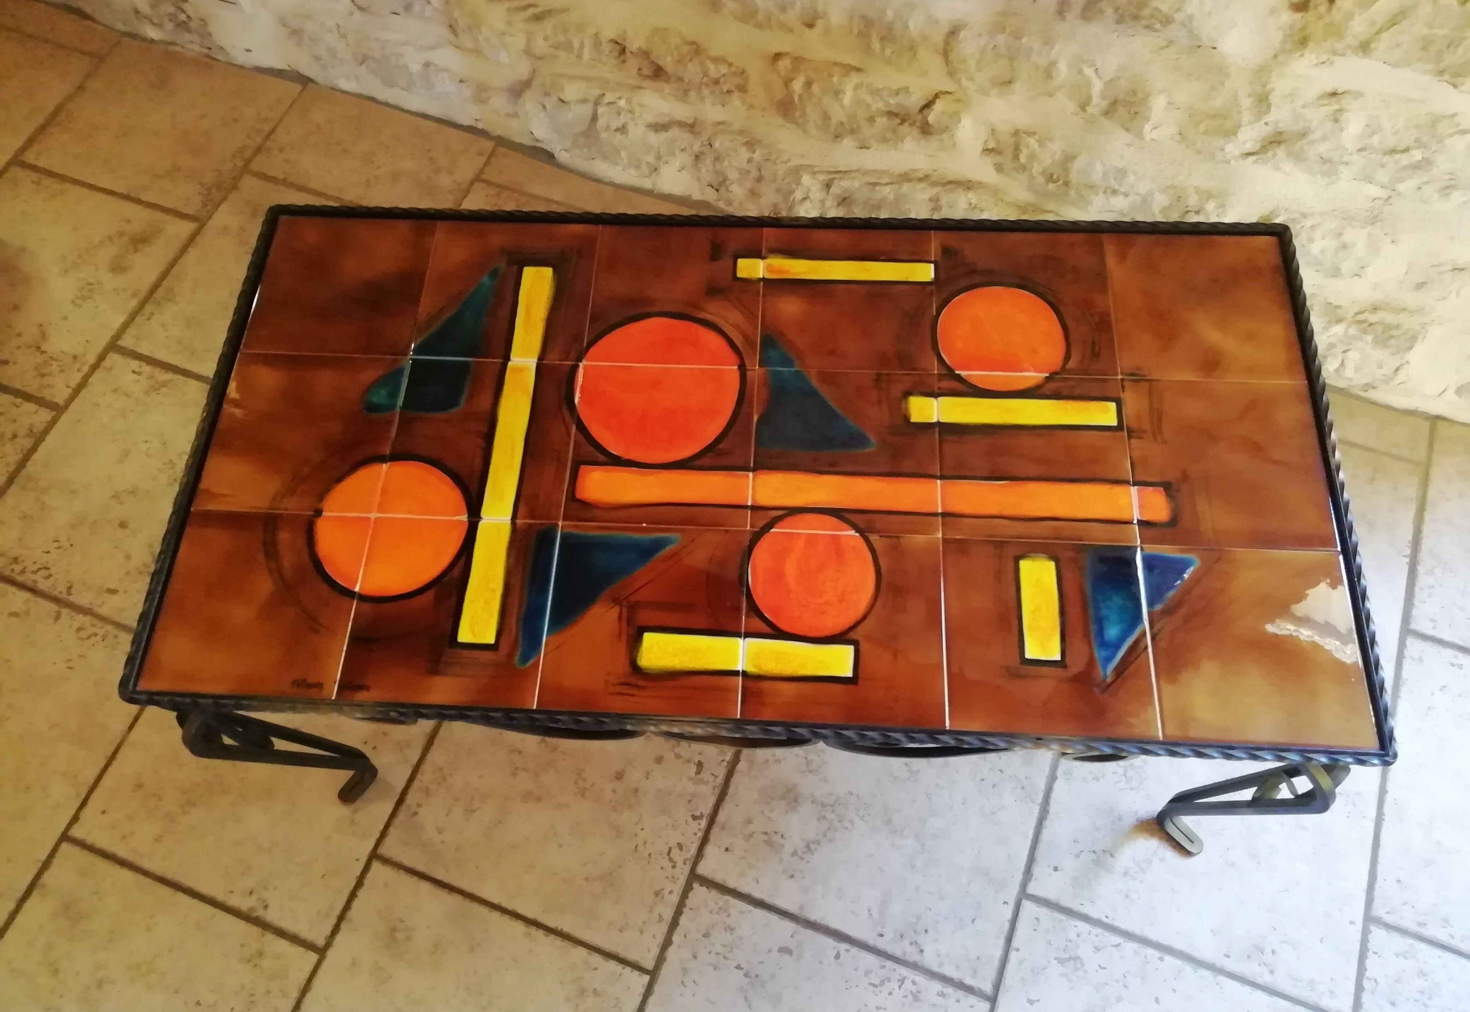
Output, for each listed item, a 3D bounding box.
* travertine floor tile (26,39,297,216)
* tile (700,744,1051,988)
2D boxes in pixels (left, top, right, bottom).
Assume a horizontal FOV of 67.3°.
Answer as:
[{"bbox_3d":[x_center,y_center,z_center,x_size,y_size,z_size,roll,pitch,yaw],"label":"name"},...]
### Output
[{"bbox_3d":[-0.889,-0.594,1.723,0.332,0.010,0.285,19,66,11],"label":"travertine floor tile"},{"bbox_3d":[0.174,0.315,1.247,0.332,0.010,0.334,19,66,11],"label":"tile"}]

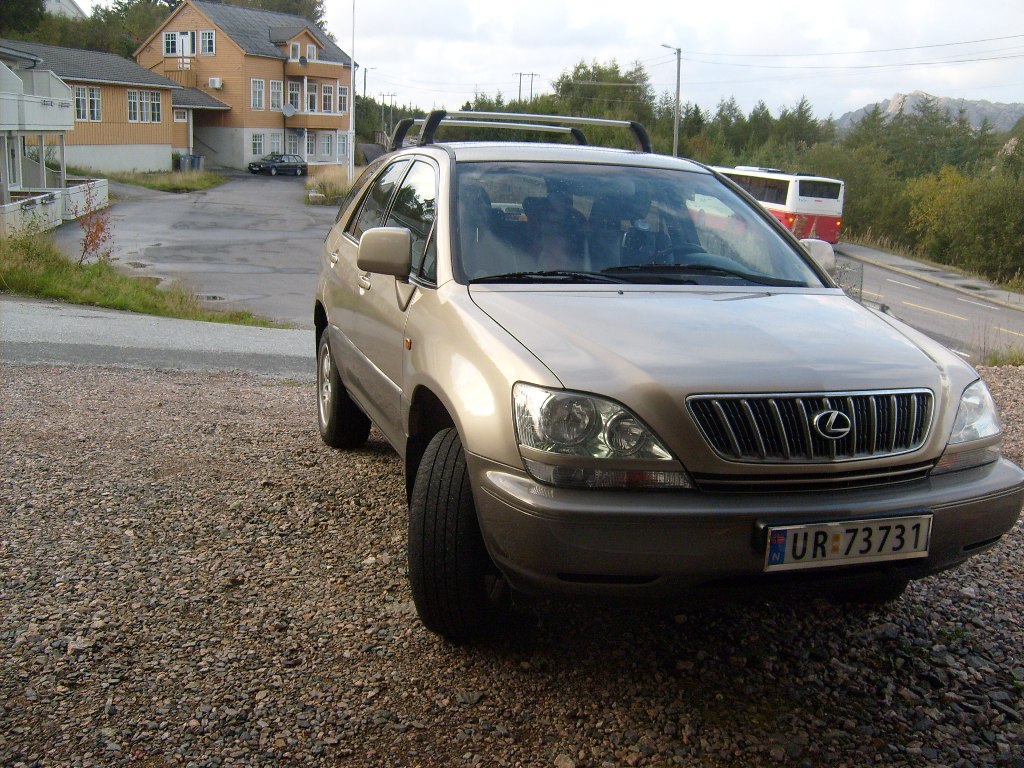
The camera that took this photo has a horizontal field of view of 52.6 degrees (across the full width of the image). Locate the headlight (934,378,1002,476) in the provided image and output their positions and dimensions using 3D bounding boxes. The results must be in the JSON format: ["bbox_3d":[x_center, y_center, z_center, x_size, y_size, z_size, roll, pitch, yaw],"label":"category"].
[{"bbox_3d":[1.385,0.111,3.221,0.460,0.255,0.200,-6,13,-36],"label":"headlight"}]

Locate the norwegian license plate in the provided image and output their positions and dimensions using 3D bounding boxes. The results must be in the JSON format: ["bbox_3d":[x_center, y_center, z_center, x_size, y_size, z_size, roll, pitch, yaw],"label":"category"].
[{"bbox_3d":[0.910,0.424,2.782,0.526,0.122,0.025,-1,11,-19],"label":"norwegian license plate"}]

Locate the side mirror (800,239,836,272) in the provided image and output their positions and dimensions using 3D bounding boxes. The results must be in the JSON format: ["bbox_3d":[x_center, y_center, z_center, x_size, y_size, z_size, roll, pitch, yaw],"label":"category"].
[{"bbox_3d":[1.315,-0.540,4.456,0.205,0.180,0.130,-1,11,-19],"label":"side mirror"}]

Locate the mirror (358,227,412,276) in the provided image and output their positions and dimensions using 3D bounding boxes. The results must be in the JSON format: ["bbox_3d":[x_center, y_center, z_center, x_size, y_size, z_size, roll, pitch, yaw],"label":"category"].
[{"bbox_3d":[-0.467,-0.494,3.858,0.205,0.180,0.130,-1,11,-19],"label":"mirror"}]

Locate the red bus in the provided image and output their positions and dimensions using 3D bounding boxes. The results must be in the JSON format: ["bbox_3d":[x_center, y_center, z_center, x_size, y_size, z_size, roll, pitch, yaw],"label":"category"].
[{"bbox_3d":[12.050,-8.900,50.500,2.550,3.150,11.800,2,14,-12],"label":"red bus"}]

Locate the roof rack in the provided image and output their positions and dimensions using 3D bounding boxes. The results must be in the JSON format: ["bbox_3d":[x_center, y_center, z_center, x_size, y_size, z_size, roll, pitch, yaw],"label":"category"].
[{"bbox_3d":[0.026,-1.258,5.285,1.170,0.175,0.830,-1,11,-19],"label":"roof rack"}]

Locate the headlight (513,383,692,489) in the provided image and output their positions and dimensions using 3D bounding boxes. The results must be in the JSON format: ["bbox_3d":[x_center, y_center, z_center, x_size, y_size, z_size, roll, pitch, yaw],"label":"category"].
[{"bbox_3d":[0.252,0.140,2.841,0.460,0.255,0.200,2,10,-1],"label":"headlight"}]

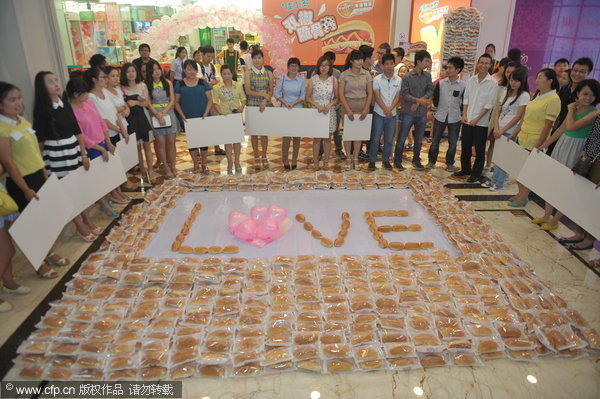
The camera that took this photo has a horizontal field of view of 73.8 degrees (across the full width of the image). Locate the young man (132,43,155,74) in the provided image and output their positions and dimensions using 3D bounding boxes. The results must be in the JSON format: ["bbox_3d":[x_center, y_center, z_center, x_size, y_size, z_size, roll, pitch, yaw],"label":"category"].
[{"bbox_3d":[-2.784,-1.952,7.431,0.520,1.750,0.320,-7,24,-16],"label":"young man"}]

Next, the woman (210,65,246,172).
[{"bbox_3d":[-1.122,-1.145,5.836,0.520,1.570,0.320,-4,23,-7],"label":"woman"}]

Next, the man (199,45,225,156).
[{"bbox_3d":[-1.484,-1.599,6.603,0.500,1.760,0.380,-9,25,-21],"label":"man"}]

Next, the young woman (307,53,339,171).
[{"bbox_3d":[0.336,-1.249,5.937,0.460,1.650,0.340,1,23,2],"label":"young woman"}]

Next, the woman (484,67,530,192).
[{"bbox_3d":[2.725,-0.911,5.198,0.360,1.560,0.480,-19,29,-36],"label":"woman"}]

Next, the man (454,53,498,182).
[{"bbox_3d":[2.522,-1.120,5.607,0.490,1.740,0.340,16,28,33],"label":"man"}]

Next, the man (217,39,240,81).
[{"bbox_3d":[-1.737,-3.166,10.246,0.580,1.770,0.300,-2,23,-4],"label":"man"}]

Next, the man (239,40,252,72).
[{"bbox_3d":[-1.191,-2.613,8.949,0.460,1.720,0.300,6,24,14],"label":"man"}]

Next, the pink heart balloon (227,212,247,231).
[{"bbox_3d":[-0.675,0.231,4.390,0.230,0.170,0.210,13,26,27],"label":"pink heart balloon"}]

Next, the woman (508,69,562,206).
[{"bbox_3d":[2.766,-0.717,4.751,0.400,1.620,0.500,-7,24,-16],"label":"woman"}]

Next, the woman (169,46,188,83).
[{"bbox_3d":[-2.402,-2.369,8.524,0.300,1.660,0.450,5,24,14],"label":"woman"}]

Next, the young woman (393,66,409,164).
[{"bbox_3d":[1.626,-1.375,6.403,0.450,1.496,0.300,4,23,11],"label":"young woman"}]

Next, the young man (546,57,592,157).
[{"bbox_3d":[3.116,-0.791,4.795,0.500,1.725,0.360,19,29,37],"label":"young man"}]

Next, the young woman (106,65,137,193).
[{"bbox_3d":[-2.284,-0.883,5.125,0.380,1.600,0.450,15,27,32],"label":"young woman"}]

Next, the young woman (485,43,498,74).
[{"bbox_3d":[3.337,-1.953,7.344,0.450,1.670,0.300,9,25,20],"label":"young woman"}]

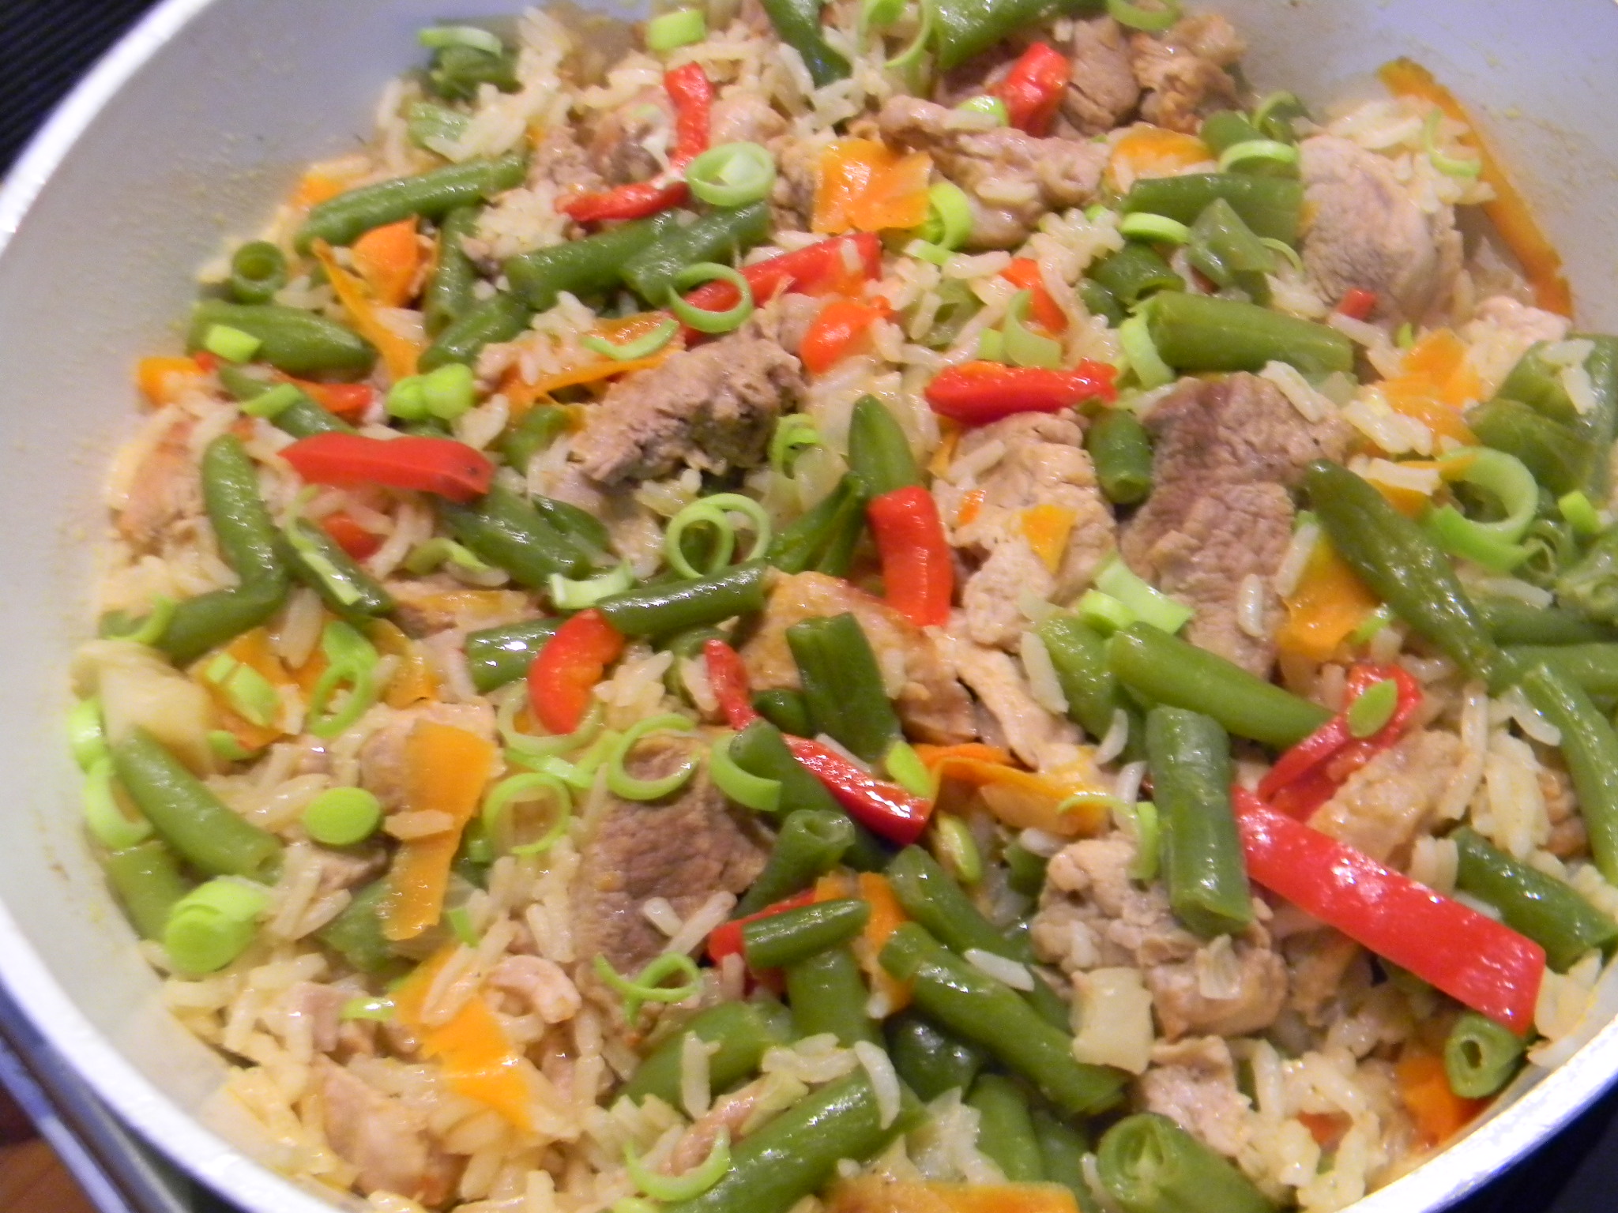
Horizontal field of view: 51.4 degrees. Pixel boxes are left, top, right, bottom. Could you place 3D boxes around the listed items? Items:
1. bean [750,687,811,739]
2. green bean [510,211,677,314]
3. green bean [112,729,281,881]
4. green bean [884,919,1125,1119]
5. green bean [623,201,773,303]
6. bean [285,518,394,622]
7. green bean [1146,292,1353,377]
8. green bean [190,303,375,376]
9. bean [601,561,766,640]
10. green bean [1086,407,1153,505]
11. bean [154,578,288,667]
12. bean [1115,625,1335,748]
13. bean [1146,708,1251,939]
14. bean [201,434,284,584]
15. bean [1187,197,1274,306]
[{"bbox_3d":[-0.001,0.016,0.243,0.013,0.007,0.007,14,62,14],"label":"bean"},{"bbox_3d":[-0.036,-0.059,0.288,0.030,0.008,0.008,-18,60,-5],"label":"green bean"},{"bbox_3d":[-0.095,0.030,0.260,0.037,0.008,0.010,35,70,23],"label":"green bean"},{"bbox_3d":[0.024,0.053,0.213,0.032,0.009,0.009,29,67,20],"label":"green bean"},{"bbox_3d":[-0.018,-0.060,0.285,0.025,0.008,0.008,-23,60,-7],"label":"green bean"},{"bbox_3d":[-0.079,-0.006,0.281,0.026,0.007,0.007,37,71,24],"label":"bean"},{"bbox_3d":[0.069,-0.042,0.266,0.031,0.010,0.011,8,61,10],"label":"green bean"},{"bbox_3d":[-0.089,-0.045,0.285,0.031,0.009,0.010,7,61,10],"label":"green bean"},{"bbox_3d":[-0.019,-0.001,0.249,0.026,0.007,0.007,-10,59,0],"label":"bean"},{"bbox_3d":[0.048,-0.023,0.258,0.009,0.009,0.011,-6,59,2],"label":"green bean"},{"bbox_3d":[-0.097,0.003,0.278,0.023,0.008,0.008,-23,61,-6],"label":"bean"},{"bbox_3d":[0.061,0.012,0.248,0.034,0.009,0.009,21,65,17],"label":"bean"},{"bbox_3d":[0.052,0.029,0.224,0.010,0.009,0.028,-3,60,4],"label":"bean"},{"bbox_3d":[-0.096,-0.017,0.288,0.010,0.008,0.033,-24,61,-7],"label":"bean"},{"bbox_3d":[0.073,-0.061,0.290,0.013,0.011,0.021,-5,60,4],"label":"bean"}]

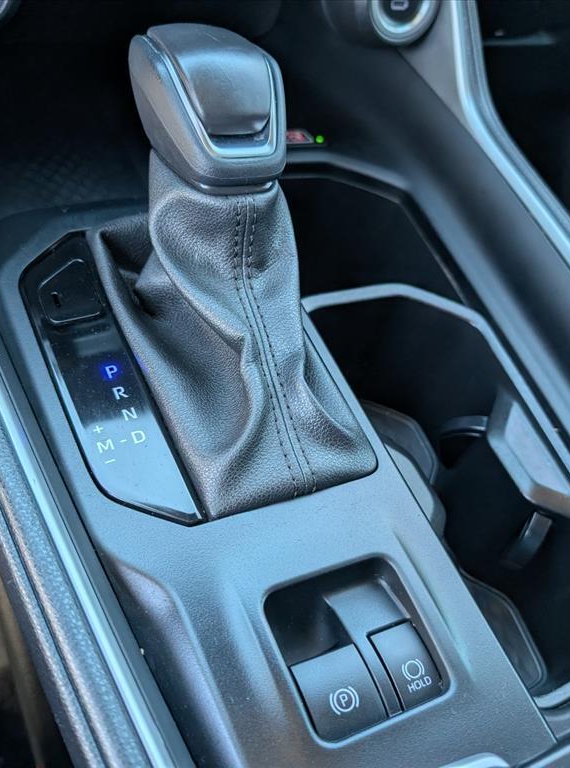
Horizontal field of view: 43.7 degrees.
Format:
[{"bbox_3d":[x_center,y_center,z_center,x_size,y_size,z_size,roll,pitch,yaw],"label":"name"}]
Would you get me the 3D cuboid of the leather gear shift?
[{"bbox_3d":[-0.013,-0.050,0.283,0.084,0.113,0.154,-13,58,-29],"label":"leather gear shift"}]

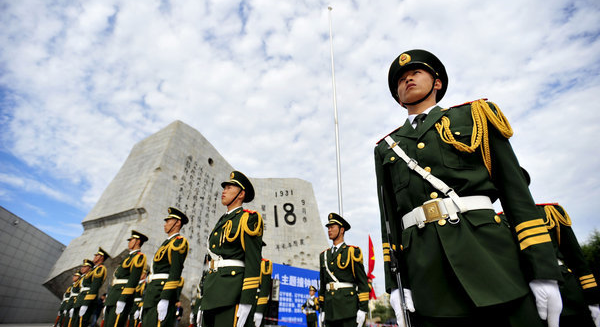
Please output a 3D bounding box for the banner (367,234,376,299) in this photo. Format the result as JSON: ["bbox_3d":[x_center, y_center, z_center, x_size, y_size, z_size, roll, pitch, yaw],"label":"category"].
[{"bbox_3d":[2.266,3.264,8.884,0.300,1.950,0.220,-5,-30,13],"label":"banner"}]

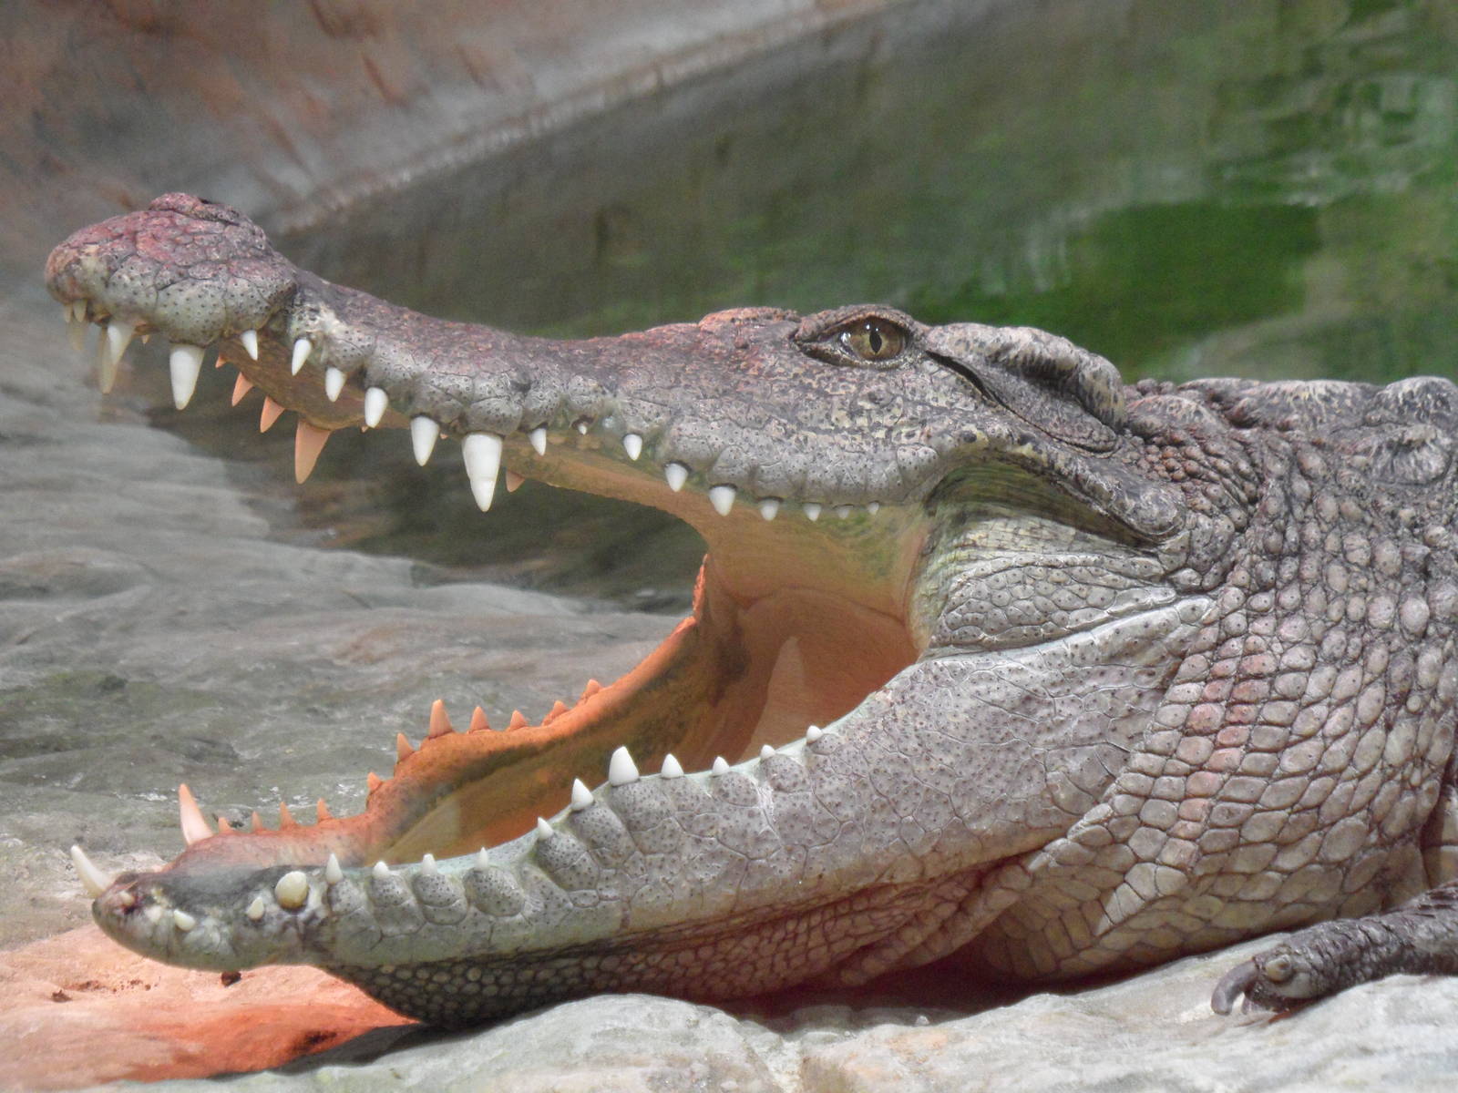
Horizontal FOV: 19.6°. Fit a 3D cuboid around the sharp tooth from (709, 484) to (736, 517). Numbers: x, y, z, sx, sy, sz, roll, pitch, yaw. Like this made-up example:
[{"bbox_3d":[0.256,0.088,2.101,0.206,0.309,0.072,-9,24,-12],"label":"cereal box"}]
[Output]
[{"bbox_3d":[-0.003,-0.021,1.900,0.012,0.014,0.011,0,10,0],"label":"sharp tooth"}]

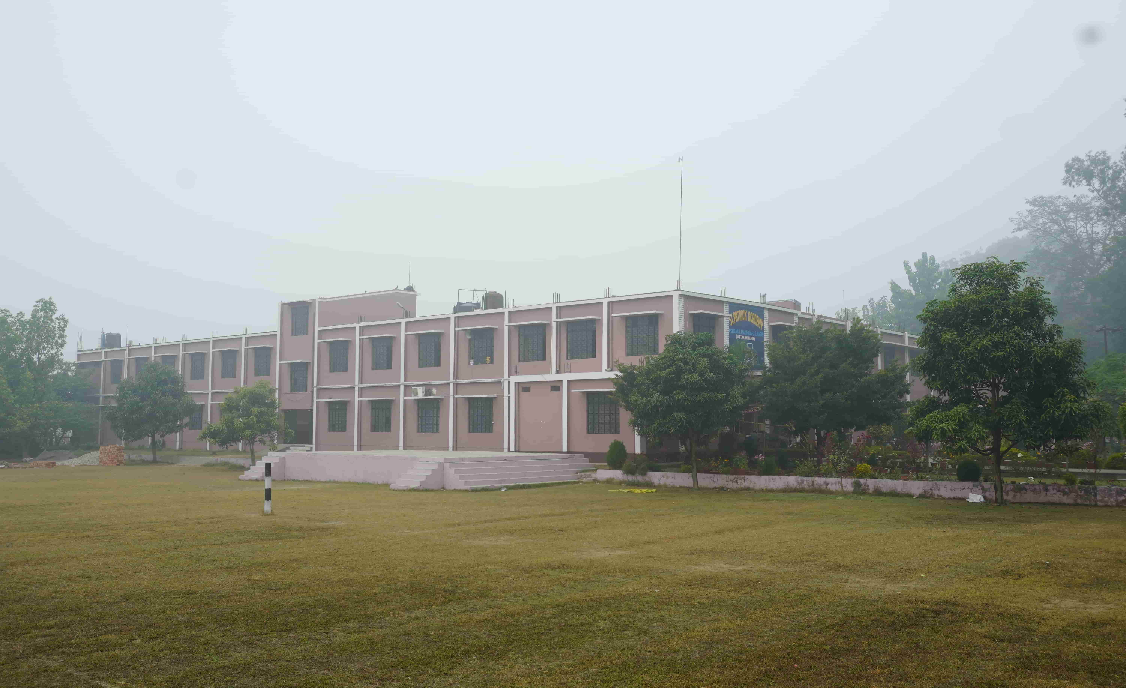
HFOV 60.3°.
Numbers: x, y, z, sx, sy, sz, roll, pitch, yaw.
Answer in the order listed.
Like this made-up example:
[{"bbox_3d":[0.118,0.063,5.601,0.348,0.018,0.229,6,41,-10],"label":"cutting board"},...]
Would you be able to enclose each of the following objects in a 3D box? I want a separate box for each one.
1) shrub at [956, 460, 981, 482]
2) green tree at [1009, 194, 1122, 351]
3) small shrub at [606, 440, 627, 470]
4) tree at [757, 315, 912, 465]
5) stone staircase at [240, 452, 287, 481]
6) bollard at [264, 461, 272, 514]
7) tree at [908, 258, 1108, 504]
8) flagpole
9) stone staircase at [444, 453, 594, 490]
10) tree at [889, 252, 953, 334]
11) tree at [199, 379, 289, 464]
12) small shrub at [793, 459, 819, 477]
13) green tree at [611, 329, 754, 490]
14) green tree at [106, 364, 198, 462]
[{"bbox_3d":[10.578,3.320,25.313,0.666,0.616,0.666,-2,-5,22],"label":"shrub"},{"bbox_3d":[41.420,-3.632,80.592,9.360,18.053,9.360,-2,-5,27],"label":"green tree"},{"bbox_3d":[1.926,4.012,35.086,0.741,1.076,0.741,0,-5,3],"label":"small shrub"},{"bbox_3d":[10.647,1.870,38.158,5.776,5.780,5.776,-1,-5,16],"label":"tree"},{"bbox_3d":[-11.982,4.920,38.470,1.376,1.061,1.332,-4,-6,38],"label":"stone staircase"},{"bbox_3d":[-7.205,3.536,23.725,0.151,1.249,0.151,1,-5,-17],"label":"bollard"},{"bbox_3d":[12.377,0.992,26.958,5.329,6.853,5.329,-2,-5,25],"label":"tree"},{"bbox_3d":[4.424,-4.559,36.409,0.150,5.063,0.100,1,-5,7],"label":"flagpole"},{"bbox_3d":[-1.510,4.601,34.944,5.950,1.061,1.332,4,-7,-44],"label":"stone staircase"},{"bbox_3d":[27.545,0.179,75.253,4.916,14.734,4.916,-2,-5,20],"label":"tree"},{"bbox_3d":[-13.875,3.463,42.356,3.920,3.851,3.920,2,-5,-18],"label":"tree"},{"bbox_3d":[7.131,3.653,28.496,0.750,0.578,0.700,-1,-5,14],"label":"small shrub"},{"bbox_3d":[3.576,1.981,29.137,4.204,4.671,4.204,0,-5,7],"label":"green tree"},{"bbox_3d":[-22.242,3.729,52.490,4.851,5.371,4.851,2,-5,-23],"label":"green tree"}]

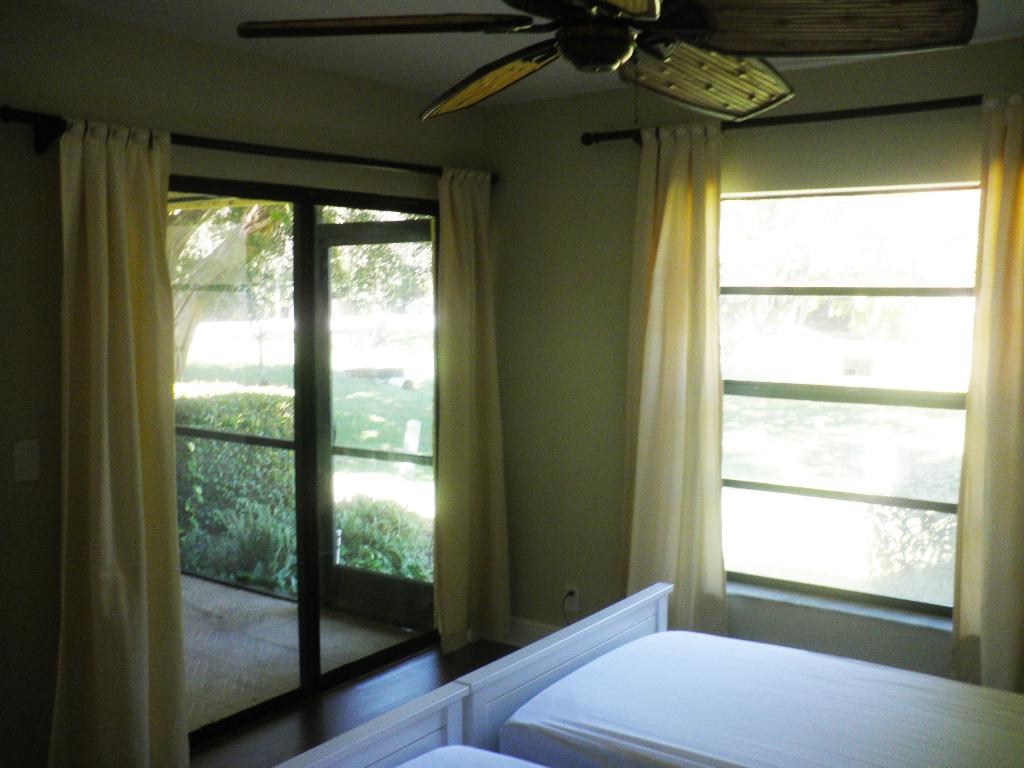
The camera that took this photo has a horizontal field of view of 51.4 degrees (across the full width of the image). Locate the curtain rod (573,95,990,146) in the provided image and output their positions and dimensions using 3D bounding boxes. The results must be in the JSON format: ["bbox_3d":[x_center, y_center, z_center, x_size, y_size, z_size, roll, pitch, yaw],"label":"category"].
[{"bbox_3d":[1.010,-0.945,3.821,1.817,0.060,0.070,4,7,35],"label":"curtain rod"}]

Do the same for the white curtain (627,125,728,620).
[{"bbox_3d":[0.648,0.037,4.166,0.419,2.080,0.156,4,7,35],"label":"white curtain"}]

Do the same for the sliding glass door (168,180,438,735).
[{"bbox_3d":[-0.836,0.257,4.215,0.109,2.023,1.734,4,7,35],"label":"sliding glass door"}]

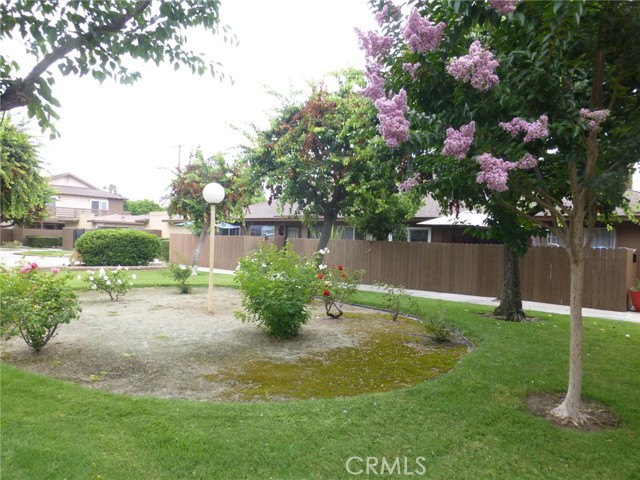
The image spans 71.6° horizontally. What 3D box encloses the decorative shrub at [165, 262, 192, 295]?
[{"bbox_3d":[-4.036,1.088,12.700,0.800,0.887,0.750,0,1,-18],"label":"decorative shrub"}]

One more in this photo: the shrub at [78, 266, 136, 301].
[{"bbox_3d":[-5.460,1.118,11.400,1.450,0.874,1.200,0,1,-26],"label":"shrub"}]

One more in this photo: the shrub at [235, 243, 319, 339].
[{"bbox_3d":[-0.775,0.881,7.900,1.480,1.674,1.400,1,1,-6],"label":"shrub"}]

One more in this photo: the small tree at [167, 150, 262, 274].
[{"bbox_3d":[-4.090,-1.056,17.200,3.700,4.826,3.600,0,1,-13],"label":"small tree"}]

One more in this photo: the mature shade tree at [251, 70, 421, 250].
[{"bbox_3d":[0.402,-1.815,13.200,5.300,6.575,5.000,1,1,2],"label":"mature shade tree"}]

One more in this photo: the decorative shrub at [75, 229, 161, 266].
[{"bbox_3d":[-10.269,0.355,22.500,4.200,1.876,3.200,2,2,40],"label":"decorative shrub"}]

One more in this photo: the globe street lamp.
[{"bbox_3d":[-2.363,0.166,9.800,0.480,2.871,0.480,0,1,-14],"label":"globe street lamp"}]

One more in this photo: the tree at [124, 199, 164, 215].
[{"bbox_3d":[-23.462,-2.698,60.000,6.500,5.693,6.200,0,1,-21],"label":"tree"}]

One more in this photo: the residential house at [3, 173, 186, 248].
[{"bbox_3d":[-23.073,-3.093,45.000,9.500,7.505,14.000,2,2,36],"label":"residential house"}]

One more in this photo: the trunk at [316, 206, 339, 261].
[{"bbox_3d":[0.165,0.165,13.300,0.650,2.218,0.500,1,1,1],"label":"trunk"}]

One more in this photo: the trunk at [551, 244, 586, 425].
[{"bbox_3d":[2.530,0.938,4.500,0.330,1.785,0.330,1,2,29],"label":"trunk"}]

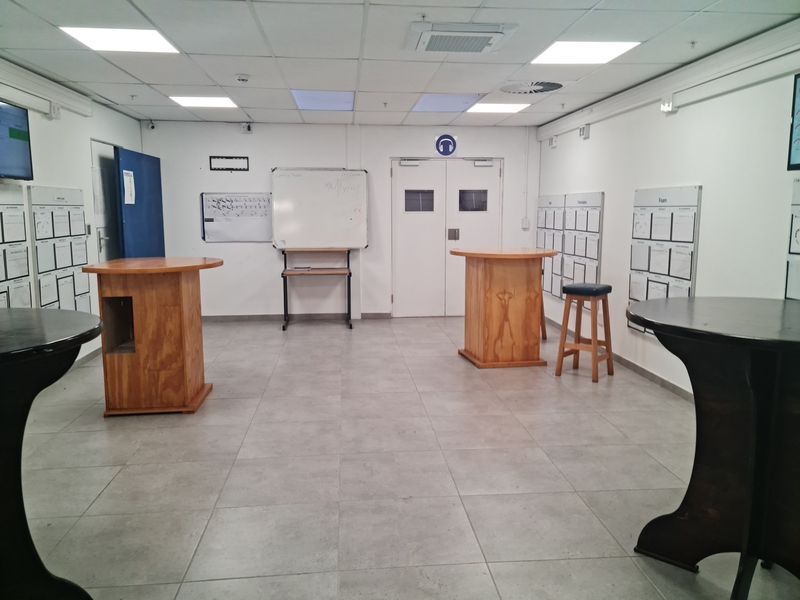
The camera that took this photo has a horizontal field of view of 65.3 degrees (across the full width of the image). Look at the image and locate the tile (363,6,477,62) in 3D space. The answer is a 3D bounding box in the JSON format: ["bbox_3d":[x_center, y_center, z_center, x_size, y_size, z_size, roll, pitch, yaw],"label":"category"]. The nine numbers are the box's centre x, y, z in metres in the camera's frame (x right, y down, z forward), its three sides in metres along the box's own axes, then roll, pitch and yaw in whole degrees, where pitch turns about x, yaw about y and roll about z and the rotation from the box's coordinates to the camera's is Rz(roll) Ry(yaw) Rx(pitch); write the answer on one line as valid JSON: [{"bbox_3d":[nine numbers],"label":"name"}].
[{"bbox_3d":[0.076,-1.633,3.849,0.600,0.018,1.200,-1,8,-5],"label":"tile"}]

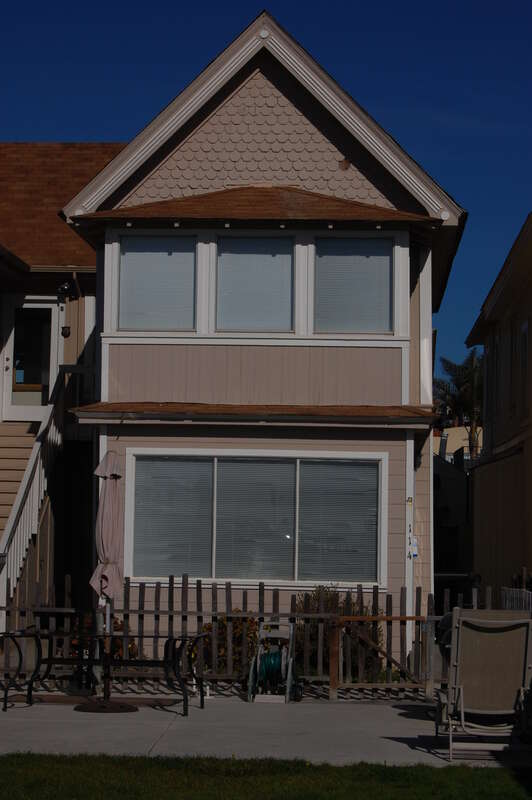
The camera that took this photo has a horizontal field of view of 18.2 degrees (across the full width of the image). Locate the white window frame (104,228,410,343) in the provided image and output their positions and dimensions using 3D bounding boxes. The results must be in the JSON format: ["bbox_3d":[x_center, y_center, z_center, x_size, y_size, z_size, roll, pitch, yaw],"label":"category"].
[{"bbox_3d":[-0.111,-1.361,19.599,3.615,1.320,0.140,1,-4,4],"label":"white window frame"}]

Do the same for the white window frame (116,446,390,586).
[{"bbox_3d":[-0.118,1.368,19.407,2.950,1.464,0.110,1,-4,4],"label":"white window frame"}]

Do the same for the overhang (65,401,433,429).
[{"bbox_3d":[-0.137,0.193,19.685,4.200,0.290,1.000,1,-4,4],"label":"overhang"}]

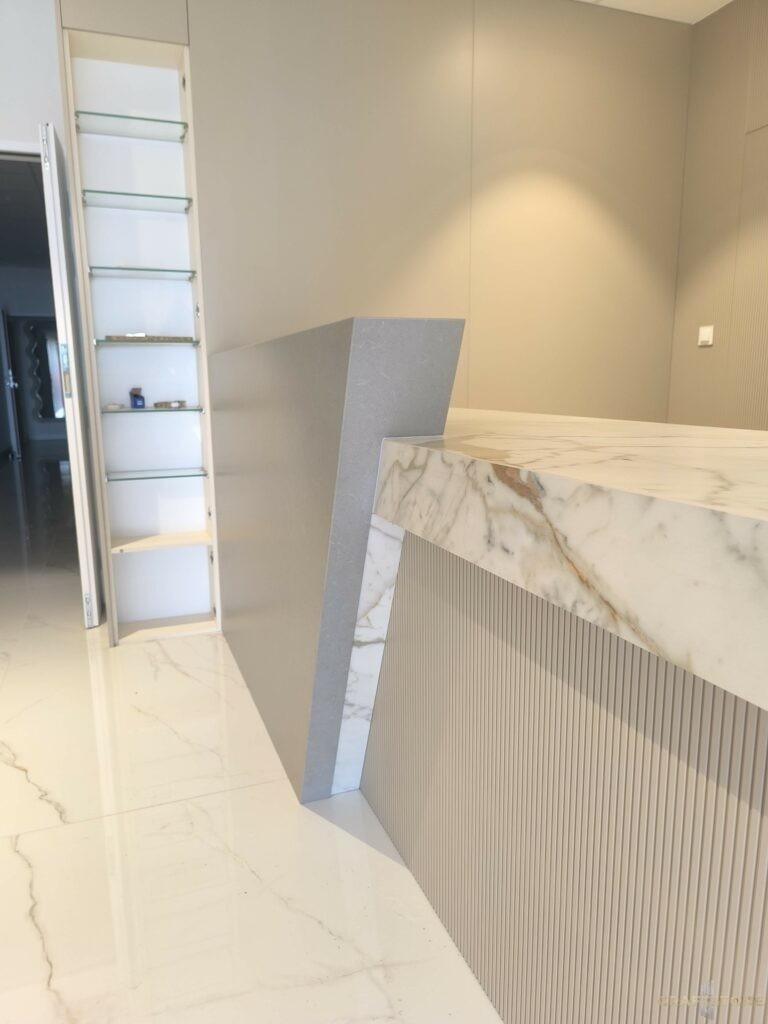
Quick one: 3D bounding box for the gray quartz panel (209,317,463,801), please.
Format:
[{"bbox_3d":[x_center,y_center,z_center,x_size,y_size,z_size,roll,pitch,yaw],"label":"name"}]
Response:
[{"bbox_3d":[-0.269,0.103,1.954,0.177,1.128,1.787,-5,12,-20],"label":"gray quartz panel"}]

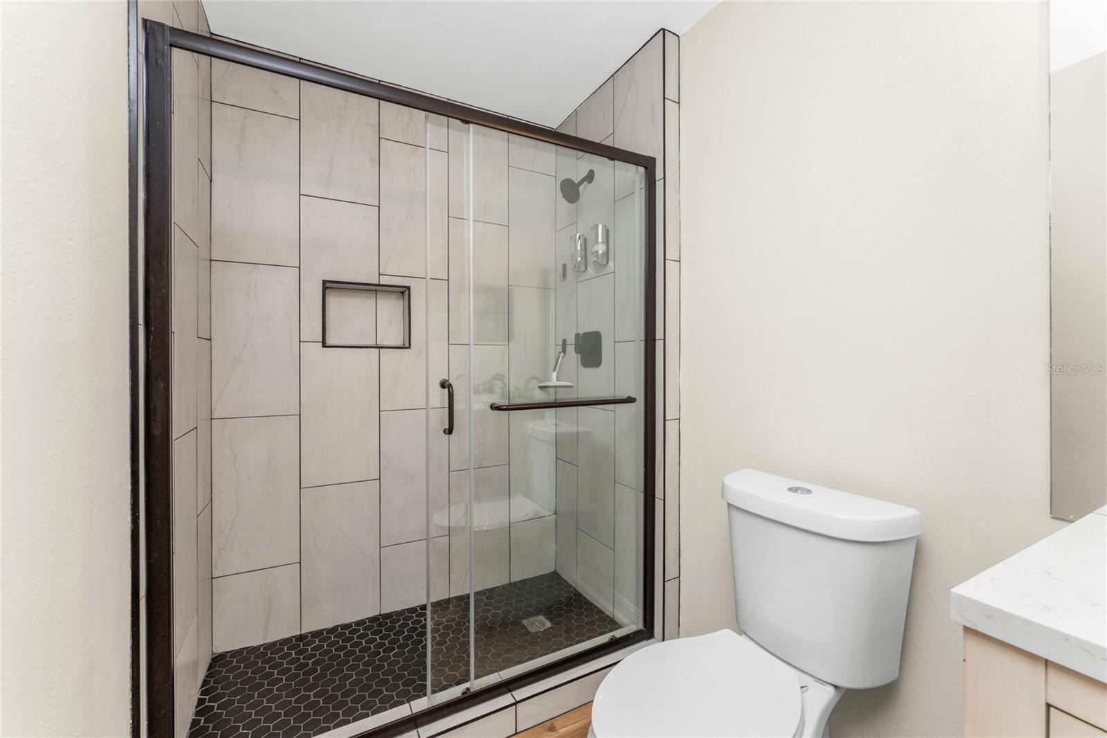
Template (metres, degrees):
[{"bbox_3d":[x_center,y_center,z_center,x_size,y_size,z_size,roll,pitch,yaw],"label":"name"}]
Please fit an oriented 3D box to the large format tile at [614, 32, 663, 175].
[{"bbox_3d":[0.346,-1.000,1.754,0.012,0.557,0.304,0,0,-29],"label":"large format tile"}]

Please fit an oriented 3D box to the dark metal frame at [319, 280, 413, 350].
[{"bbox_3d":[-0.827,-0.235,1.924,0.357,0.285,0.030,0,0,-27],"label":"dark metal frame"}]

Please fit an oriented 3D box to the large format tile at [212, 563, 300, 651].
[{"bbox_3d":[-1.184,0.951,1.728,0.290,0.288,0.012,0,0,-27],"label":"large format tile"}]

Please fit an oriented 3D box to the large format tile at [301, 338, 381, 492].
[{"bbox_3d":[-0.919,0.192,1.867,0.304,0.610,0.012,0,0,-27],"label":"large format tile"}]

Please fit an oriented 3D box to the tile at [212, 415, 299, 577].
[{"bbox_3d":[-1.185,0.499,1.729,0.290,0.610,0.012,0,0,-27],"label":"tile"}]

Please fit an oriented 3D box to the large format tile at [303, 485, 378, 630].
[{"bbox_3d":[-0.917,0.800,1.866,0.304,0.601,0.012,0,0,-27],"label":"large format tile"}]

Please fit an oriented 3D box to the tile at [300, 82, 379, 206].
[{"bbox_3d":[-0.924,-1.011,1.871,0.304,0.565,0.012,0,0,-27],"label":"tile"}]

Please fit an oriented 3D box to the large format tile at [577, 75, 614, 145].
[{"bbox_3d":[0.196,-1.164,2.022,0.012,0.243,0.302,0,0,-29],"label":"large format tile"}]

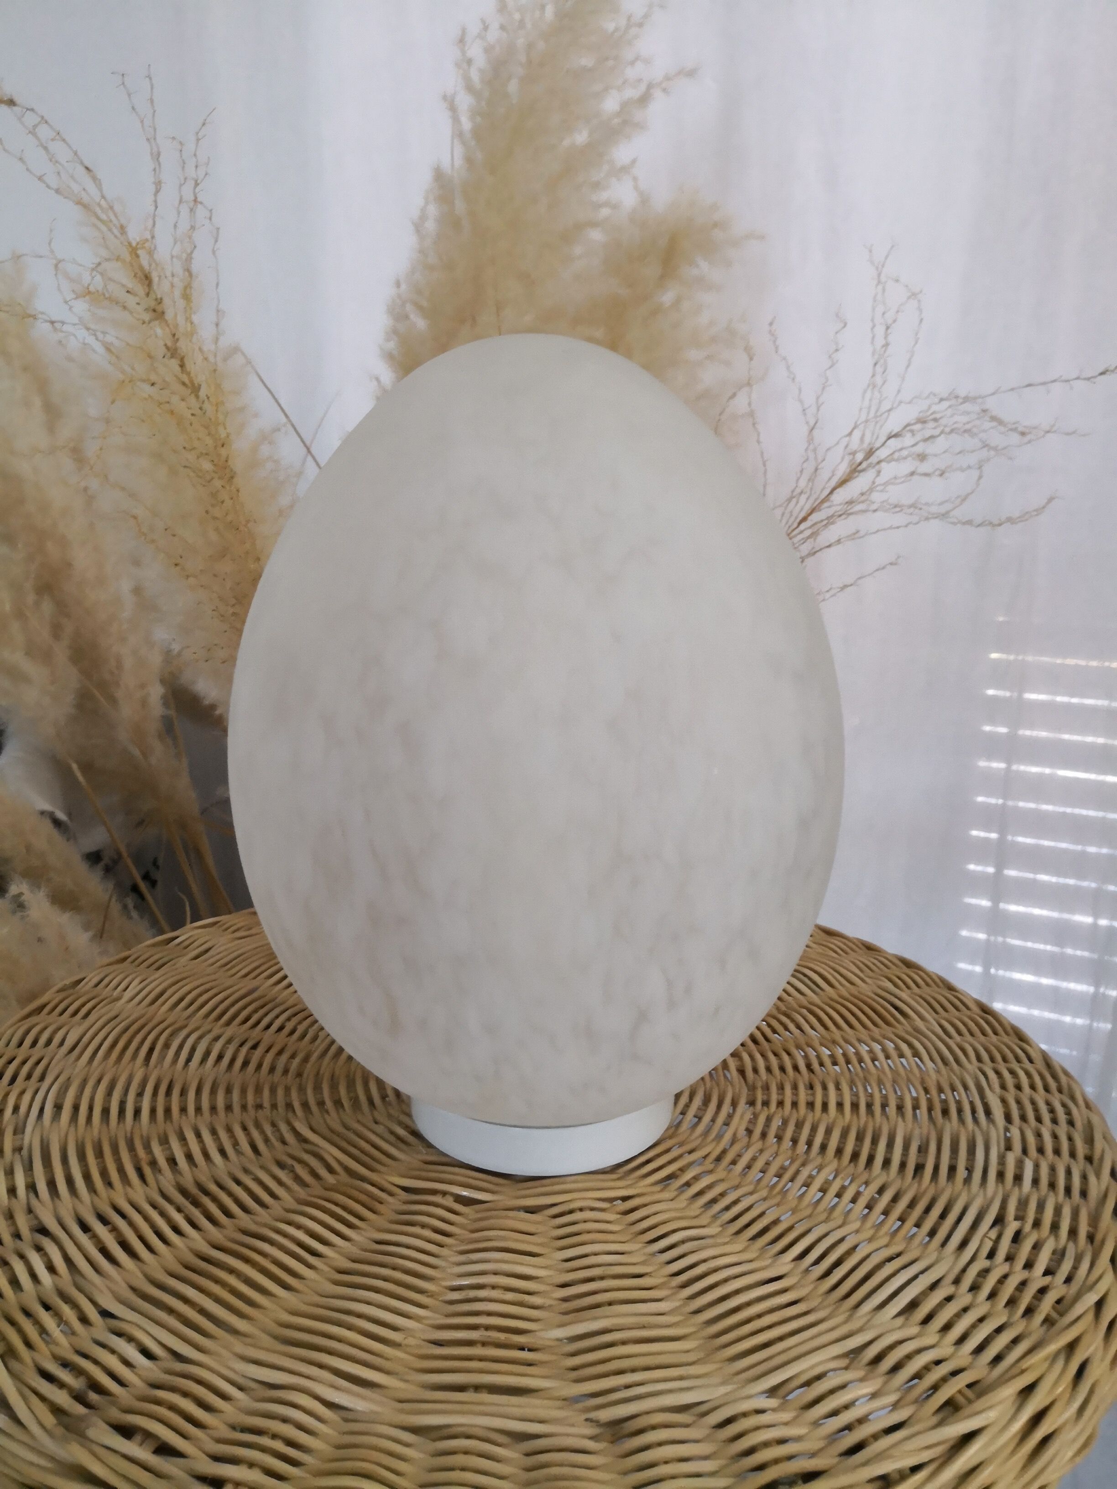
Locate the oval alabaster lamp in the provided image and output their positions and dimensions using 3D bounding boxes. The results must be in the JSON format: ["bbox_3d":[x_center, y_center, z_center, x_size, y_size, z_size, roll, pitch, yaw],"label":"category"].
[{"bbox_3d":[-0.010,0.001,0.502,0.258,0.340,0.258,-1,13,0],"label":"oval alabaster lamp"}]

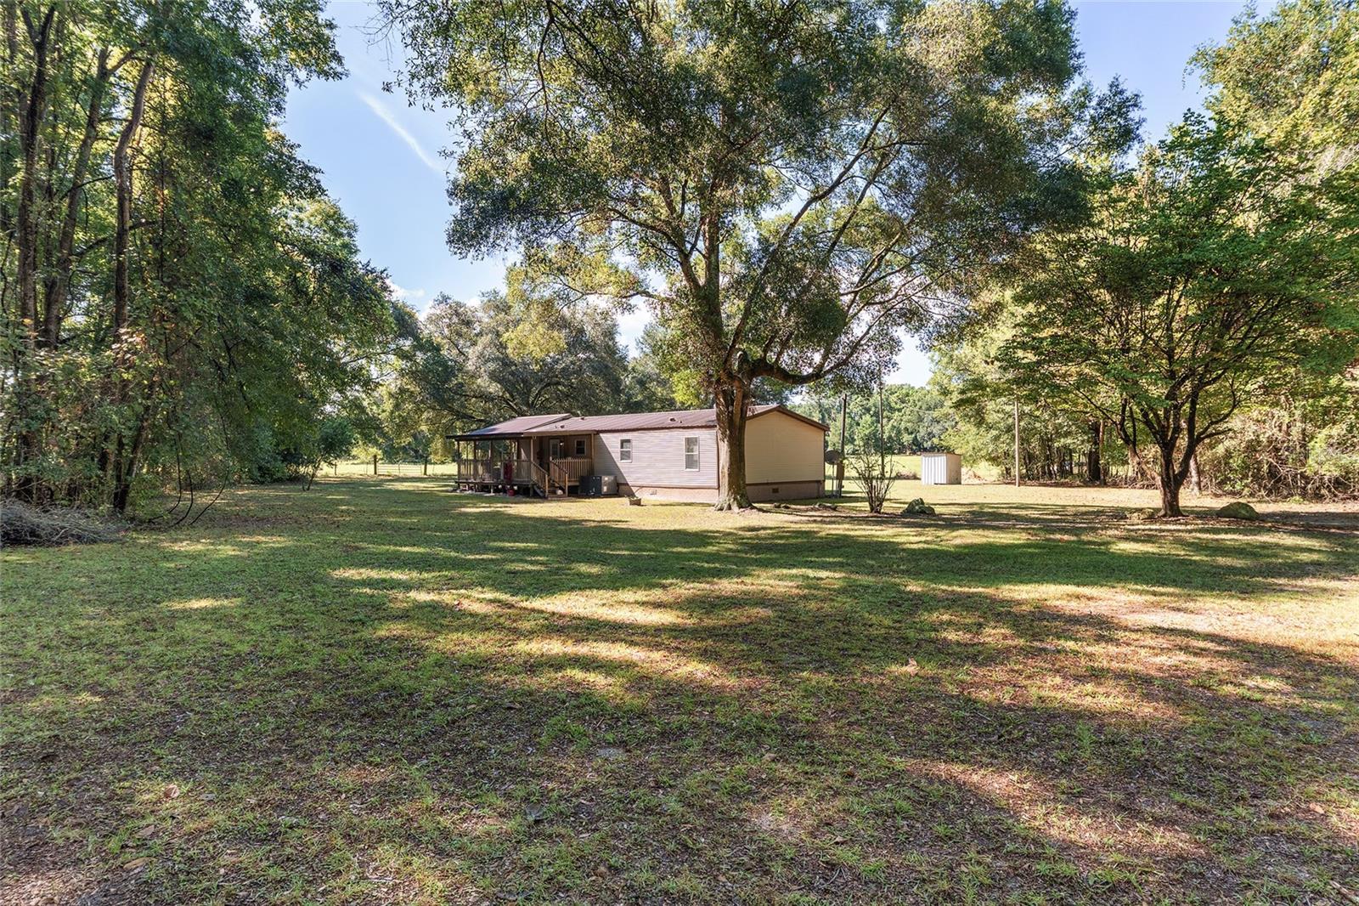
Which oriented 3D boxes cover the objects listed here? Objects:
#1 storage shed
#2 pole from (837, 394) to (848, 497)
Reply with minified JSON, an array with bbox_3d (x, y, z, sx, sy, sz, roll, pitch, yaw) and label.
[{"bbox_3d":[18.000,1.070,54.300,2.170,2.120,1.760,0,-1,-44],"label":"storage shed"},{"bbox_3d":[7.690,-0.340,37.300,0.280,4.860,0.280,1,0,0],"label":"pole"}]

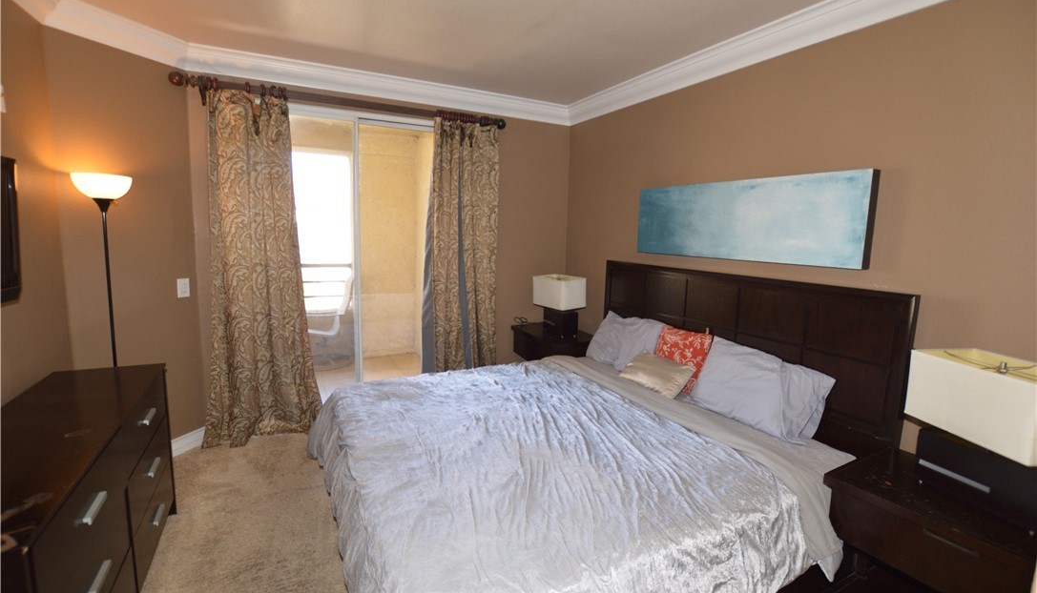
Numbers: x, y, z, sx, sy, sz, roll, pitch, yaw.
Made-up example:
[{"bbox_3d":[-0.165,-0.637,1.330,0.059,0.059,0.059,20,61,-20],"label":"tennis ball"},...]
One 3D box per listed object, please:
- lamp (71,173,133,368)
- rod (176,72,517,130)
[{"bbox_3d":[-2.108,0.251,2.257,0.240,1.750,0.240,-6,11,-43],"label":"lamp"},{"bbox_3d":[-1.075,-1.314,2.961,2.132,0.095,0.100,-2,9,-24],"label":"rod"}]

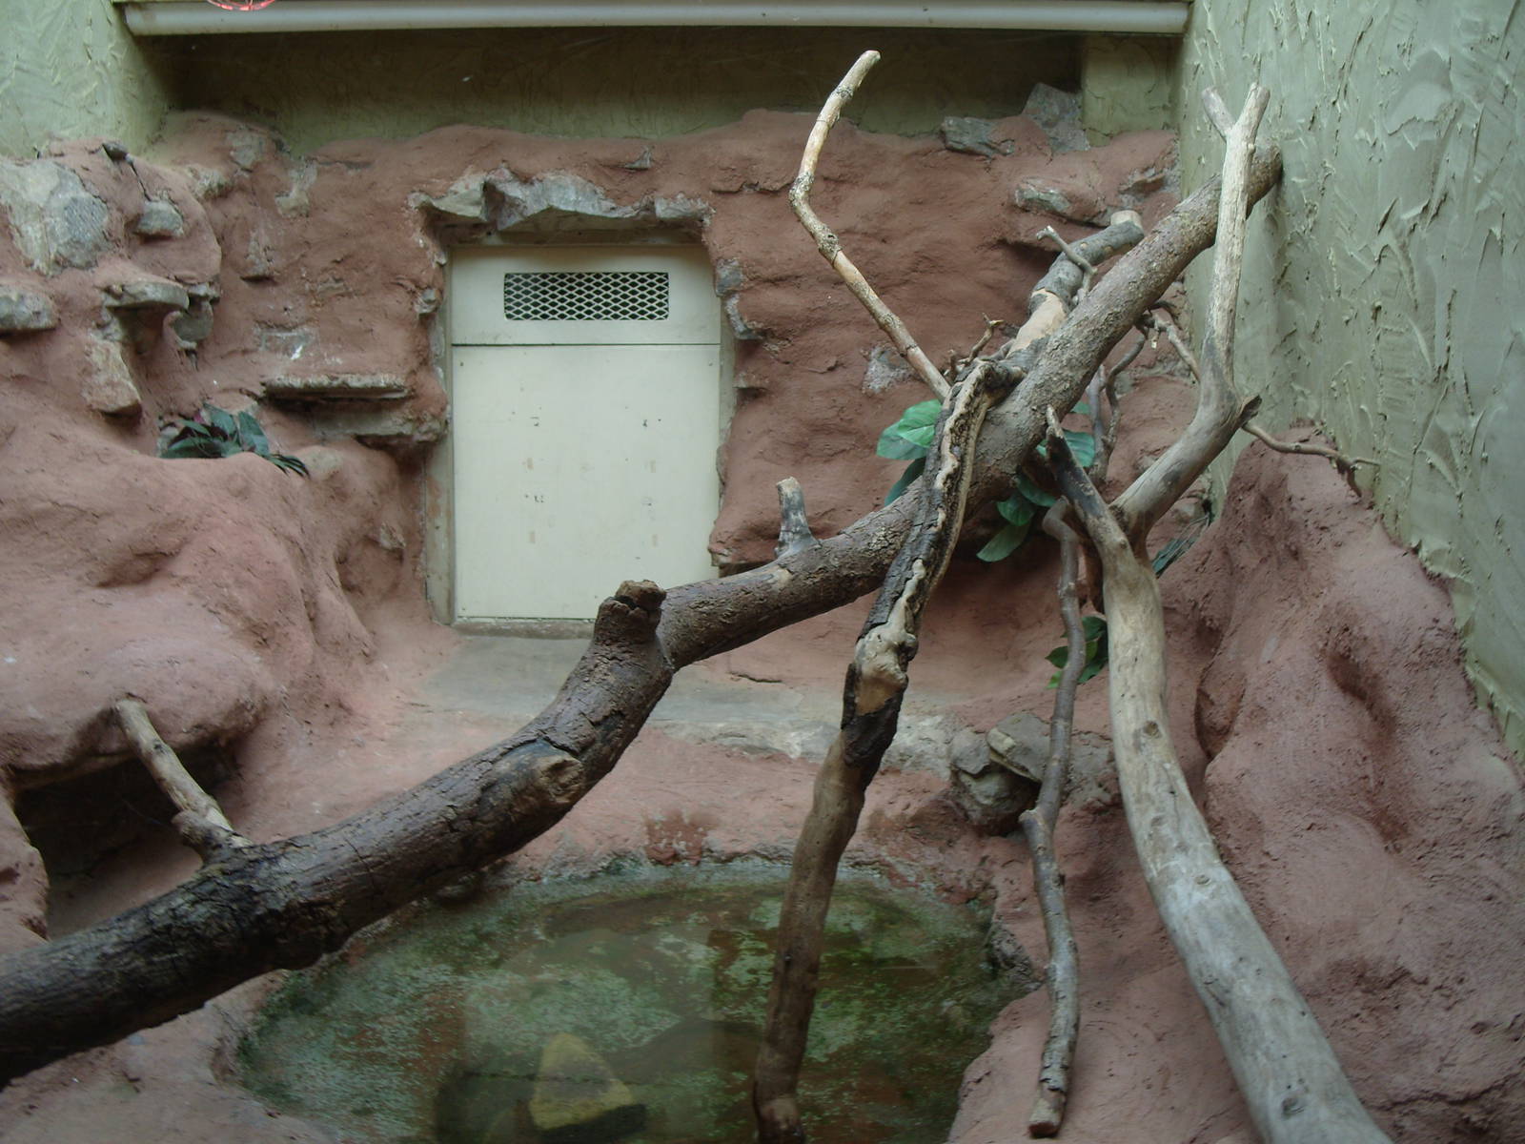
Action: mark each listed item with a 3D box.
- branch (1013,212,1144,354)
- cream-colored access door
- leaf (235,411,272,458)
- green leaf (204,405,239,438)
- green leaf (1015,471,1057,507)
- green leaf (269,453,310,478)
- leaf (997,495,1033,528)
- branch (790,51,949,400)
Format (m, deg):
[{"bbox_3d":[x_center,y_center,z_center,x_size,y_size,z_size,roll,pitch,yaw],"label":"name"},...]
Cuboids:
[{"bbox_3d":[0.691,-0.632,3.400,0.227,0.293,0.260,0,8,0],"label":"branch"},{"bbox_3d":[-0.489,-0.381,4.300,0.741,1.031,0.050,1,8,4],"label":"cream-colored access door"},{"bbox_3d":[-1.271,-0.345,3.850,0.065,0.113,0.060,0,8,0],"label":"leaf"},{"bbox_3d":[-1.350,-0.373,3.850,0.065,0.081,0.050,0,8,0],"label":"green leaf"},{"bbox_3d":[0.595,-0.180,3.350,0.078,0.073,0.060,0,8,0],"label":"green leaf"},{"bbox_3d":[-1.179,-0.267,3.850,0.078,0.055,0.070,0,8,0],"label":"green leaf"},{"bbox_3d":[0.550,-0.130,3.350,0.071,0.064,0.060,0,8,0],"label":"leaf"},{"bbox_3d":[0.201,-0.660,3.000,0.286,0.644,0.200,0,8,0],"label":"branch"}]

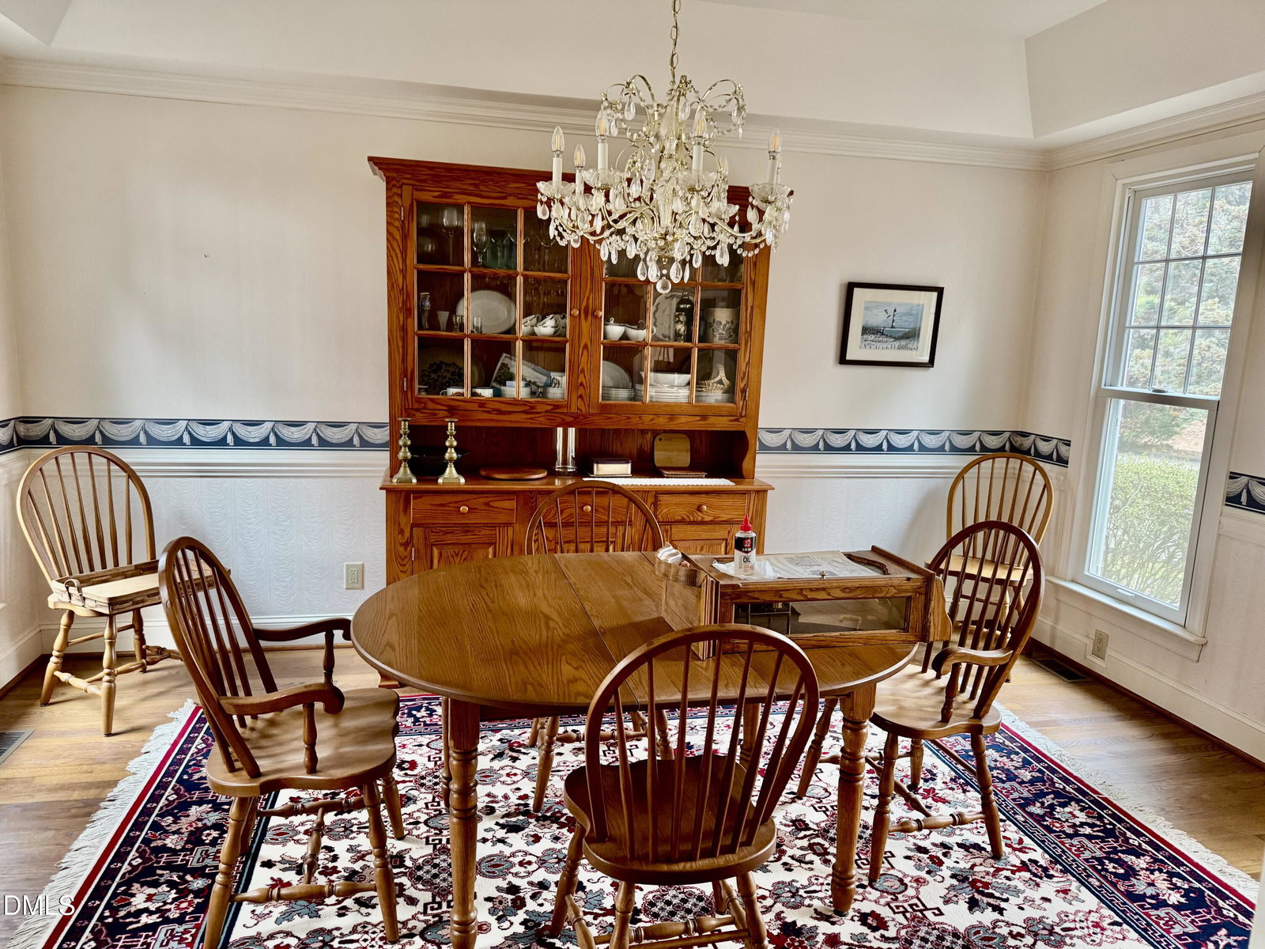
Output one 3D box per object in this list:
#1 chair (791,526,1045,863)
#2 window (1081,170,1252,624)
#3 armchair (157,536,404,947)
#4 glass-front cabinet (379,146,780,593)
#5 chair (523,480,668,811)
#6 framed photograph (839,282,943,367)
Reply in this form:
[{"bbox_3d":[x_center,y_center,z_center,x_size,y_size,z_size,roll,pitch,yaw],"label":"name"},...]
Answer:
[{"bbox_3d":[0.881,0.627,2.679,0.545,0.980,0.560,0,10,-15],"label":"chair"},{"bbox_3d":[2.312,-0.338,3.856,0.100,1.840,0.680,0,10,-12],"label":"window"},{"bbox_3d":[-0.867,0.632,2.247,0.555,0.977,0.560,0,10,-12],"label":"armchair"},{"bbox_3d":[-0.233,-0.198,3.883,1.768,2.136,0.497,0,10,-12],"label":"glass-front cabinet"},{"bbox_3d":[-0.095,0.544,2.975,0.535,0.967,0.580,0,10,-12],"label":"chair"},{"bbox_3d":[1.296,-0.743,4.400,0.520,0.402,0.025,0,10,-12],"label":"framed photograph"}]

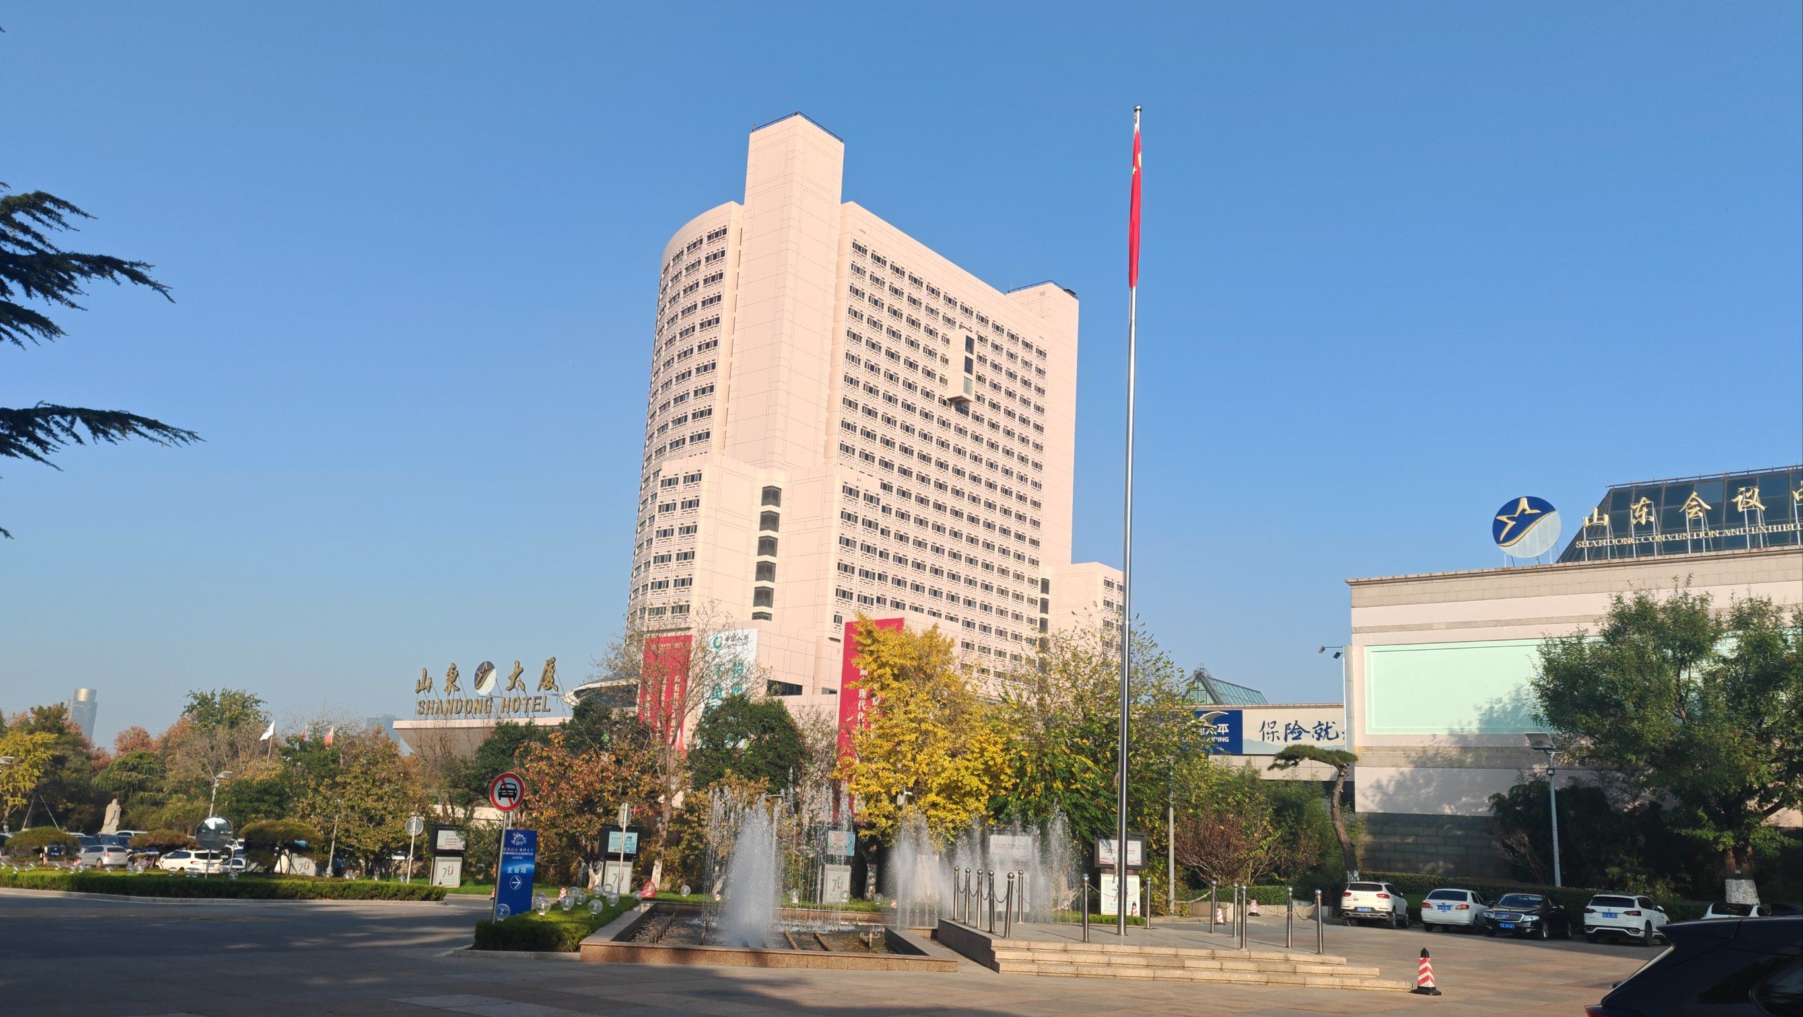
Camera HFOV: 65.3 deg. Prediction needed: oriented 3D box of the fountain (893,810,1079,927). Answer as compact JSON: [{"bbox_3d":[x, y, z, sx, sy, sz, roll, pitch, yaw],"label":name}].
[{"bbox_3d":[2.133,8.941,35.200,4.600,2.700,3.500,2,-13,4],"label":"fountain"}]

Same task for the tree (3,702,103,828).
[{"bbox_3d":[-73.240,22.598,121.369,8.250,11.620,8.250,11,-16,-29],"label":"tree"}]

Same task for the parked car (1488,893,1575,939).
[{"bbox_3d":[20.749,13.461,46.530,1.840,1.470,4.880,-7,-17,37],"label":"parked car"}]

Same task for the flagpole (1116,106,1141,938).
[{"bbox_3d":[4.612,-0.305,28.297,0.320,17.110,0.320,1,-13,9],"label":"flagpole"}]

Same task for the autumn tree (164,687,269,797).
[{"bbox_3d":[-66.053,24.367,135.000,8.800,14.500,8.800,9,-14,-24],"label":"autumn tree"}]

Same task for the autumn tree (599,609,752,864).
[{"bbox_3d":[-8.448,8.730,52.226,5.680,10.410,5.680,5,-14,-8],"label":"autumn tree"}]

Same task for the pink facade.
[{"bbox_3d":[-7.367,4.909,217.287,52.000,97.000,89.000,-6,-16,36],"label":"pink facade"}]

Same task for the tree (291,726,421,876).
[{"bbox_3d":[-29.885,15.924,77.000,6.300,7.800,6.300,8,-14,-20],"label":"tree"}]

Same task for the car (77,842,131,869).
[{"bbox_3d":[-56.015,24.286,98.284,4.400,1.500,1.760,-7,-17,36],"label":"car"}]

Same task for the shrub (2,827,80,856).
[{"bbox_3d":[-47.695,18.566,78.000,3.400,1.700,3.400,10,-15,-29],"label":"shrub"}]

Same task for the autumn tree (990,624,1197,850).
[{"bbox_3d":[6.537,8.469,47.637,6.710,9.660,6.710,1,-14,8],"label":"autumn tree"}]

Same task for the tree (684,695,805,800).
[{"bbox_3d":[-6.018,10.921,54.871,4.580,7.400,4.580,5,-14,-5],"label":"tree"}]

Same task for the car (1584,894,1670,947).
[{"bbox_3d":[26.414,14.988,51.400,1.860,1.660,4.600,0,-13,13],"label":"car"}]

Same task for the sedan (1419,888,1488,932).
[{"bbox_3d":[21.978,15.966,56.000,1.760,1.480,4.540,1,-13,10],"label":"sedan"}]

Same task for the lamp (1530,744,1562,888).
[{"bbox_3d":[26.636,13.310,58.000,1.150,7.200,0.600,1,-13,10],"label":"lamp"}]

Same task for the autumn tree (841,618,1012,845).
[{"bbox_3d":[0.893,8.804,49.657,5.840,9.830,5.840,3,-14,2],"label":"autumn tree"}]

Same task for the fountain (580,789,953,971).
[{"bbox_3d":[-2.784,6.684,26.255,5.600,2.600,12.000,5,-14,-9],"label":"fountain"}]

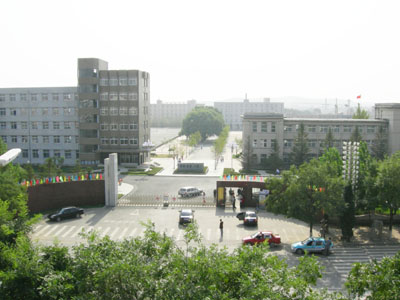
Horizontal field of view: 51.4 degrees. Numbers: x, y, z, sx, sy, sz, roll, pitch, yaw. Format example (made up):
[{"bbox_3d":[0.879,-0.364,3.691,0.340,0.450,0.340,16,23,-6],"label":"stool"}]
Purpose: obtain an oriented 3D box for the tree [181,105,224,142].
[{"bbox_3d":[1.153,-12.014,191.063,19.500,15.800,18.500,0,5,0],"label":"tree"}]

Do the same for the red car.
[{"bbox_3d":[6.830,9.908,46.260,4.300,1.420,1.680,0,5,2],"label":"red car"}]

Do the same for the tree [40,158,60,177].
[{"bbox_3d":[-30.692,3.714,85.192,3.800,4.500,3.800,0,5,0],"label":"tree"}]

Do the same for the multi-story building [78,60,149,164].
[{"bbox_3d":[-23.585,-10.410,116.625,15.893,28.400,16.000,0,6,4],"label":"multi-story building"}]

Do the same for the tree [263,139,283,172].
[{"bbox_3d":[16.852,0.949,96.324,4.600,7.900,4.600,0,5,0],"label":"tree"}]

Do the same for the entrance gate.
[{"bbox_3d":[6.485,6.751,64.826,7.700,4.150,1.000,0,5,1],"label":"entrance gate"}]

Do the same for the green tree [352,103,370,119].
[{"bbox_3d":[48.916,-5.643,126.812,5.300,16.960,5.300,0,5,0],"label":"green tree"}]

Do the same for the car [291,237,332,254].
[{"bbox_3d":[11.896,10.105,44.205,4.200,1.420,1.680,0,5,0],"label":"car"}]

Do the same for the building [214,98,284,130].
[{"bbox_3d":[33.925,-24.097,288.168,48.000,21.500,16.000,1,5,6],"label":"building"}]

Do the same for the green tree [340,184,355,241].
[{"bbox_3d":[17.016,7.226,47.615,1.600,6.500,1.600,0,5,0],"label":"green tree"}]

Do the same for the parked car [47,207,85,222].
[{"bbox_3d":[-18.511,8.789,57.738,4.650,1.450,1.750,-4,7,-37],"label":"parked car"}]

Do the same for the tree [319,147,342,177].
[{"bbox_3d":[21.811,3.629,68.631,4.600,7.800,4.600,0,5,0],"label":"tree"}]

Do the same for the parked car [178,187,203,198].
[{"bbox_3d":[-1.475,6.782,68.108,4.300,1.620,1.720,-5,8,-44],"label":"parked car"}]

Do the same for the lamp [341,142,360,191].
[{"bbox_3d":[21.487,3.732,58.551,2.400,9.500,2.400,0,5,0],"label":"lamp"}]

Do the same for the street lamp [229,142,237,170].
[{"bbox_3d":[8.029,1.704,102.432,2.000,7.000,2.000,0,5,0],"label":"street lamp"}]

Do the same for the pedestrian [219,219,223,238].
[{"bbox_3d":[2.453,8.763,46.720,0.360,1.720,0.500,-2,6,-18],"label":"pedestrian"}]

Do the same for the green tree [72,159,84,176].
[{"bbox_3d":[-25.313,3.693,86.466,2.500,4.300,2.500,0,5,0],"label":"green tree"}]

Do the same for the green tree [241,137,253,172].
[{"bbox_3d":[11.322,0.666,98.778,3.000,8.000,3.000,0,5,0],"label":"green tree"}]

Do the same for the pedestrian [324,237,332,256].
[{"bbox_3d":[13.367,10.062,43.091,0.550,1.720,0.400,-1,6,-10],"label":"pedestrian"}]

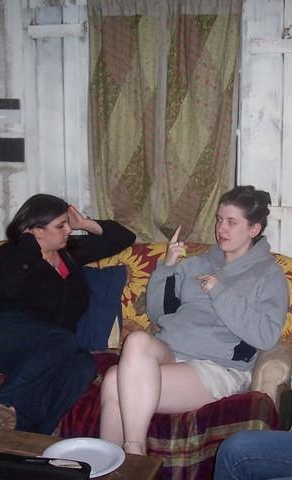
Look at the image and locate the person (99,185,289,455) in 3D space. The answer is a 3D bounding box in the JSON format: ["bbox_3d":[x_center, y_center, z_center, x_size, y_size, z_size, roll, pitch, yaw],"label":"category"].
[{"bbox_3d":[0.215,0.373,2.769,0.580,1.140,0.840,7,12,36],"label":"person"}]

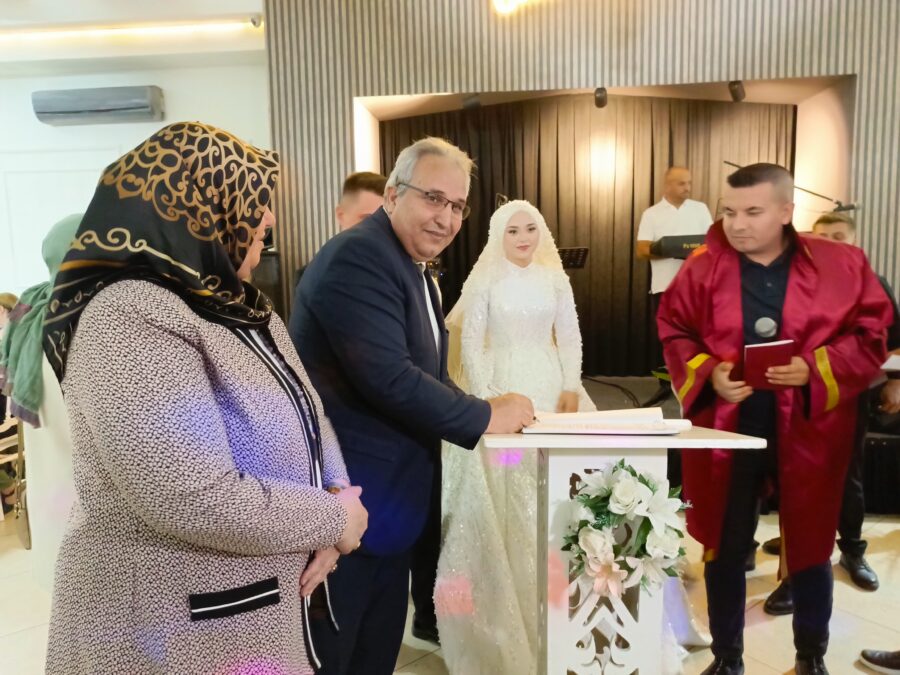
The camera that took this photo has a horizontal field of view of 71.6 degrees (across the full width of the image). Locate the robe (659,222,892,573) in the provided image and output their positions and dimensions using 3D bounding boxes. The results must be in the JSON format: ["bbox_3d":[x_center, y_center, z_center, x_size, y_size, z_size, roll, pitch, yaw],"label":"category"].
[{"bbox_3d":[1.062,0.187,2.080,0.710,1.170,0.450,1,6,22],"label":"robe"}]

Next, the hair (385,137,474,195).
[{"bbox_3d":[-0.050,-0.398,1.460,0.180,0.150,0.200,-4,6,-22],"label":"hair"}]

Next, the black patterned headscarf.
[{"bbox_3d":[-0.466,-0.140,1.030,0.360,0.410,0.300,-4,7,-25],"label":"black patterned headscarf"}]

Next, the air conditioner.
[{"bbox_3d":[-2.929,-1.933,5.200,0.980,0.300,0.220,-1,6,4],"label":"air conditioner"}]

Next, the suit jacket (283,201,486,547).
[{"bbox_3d":[-0.143,0.098,1.530,0.460,0.820,0.520,1,6,19],"label":"suit jacket"}]

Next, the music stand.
[{"bbox_3d":[0.811,-0.160,4.750,0.500,1.120,0.420,-1,6,4],"label":"music stand"}]

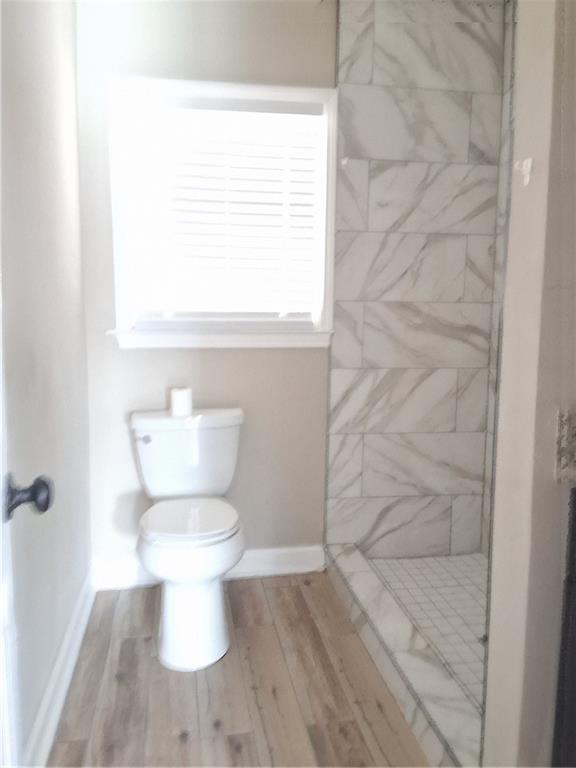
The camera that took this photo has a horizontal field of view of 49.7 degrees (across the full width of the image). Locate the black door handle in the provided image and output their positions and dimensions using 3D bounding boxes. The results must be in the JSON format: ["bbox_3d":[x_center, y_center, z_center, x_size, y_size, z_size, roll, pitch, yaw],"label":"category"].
[{"bbox_3d":[-0.384,0.167,0.920,0.066,0.066,0.066,-1,7,-15],"label":"black door handle"}]

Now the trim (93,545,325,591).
[{"bbox_3d":[-0.351,0.828,2.810,1.027,0.132,0.017,-1,7,-10],"label":"trim"}]

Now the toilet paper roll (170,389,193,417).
[{"bbox_3d":[-0.438,0.074,2.562,0.088,0.108,0.088,-1,7,-10],"label":"toilet paper roll"}]

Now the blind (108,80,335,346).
[{"bbox_3d":[-0.268,-0.697,2.638,0.960,1.093,0.100,-1,7,-10],"label":"blind"}]

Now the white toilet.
[{"bbox_3d":[-0.372,0.549,2.387,0.454,0.790,0.725,-1,7,-10],"label":"white toilet"}]

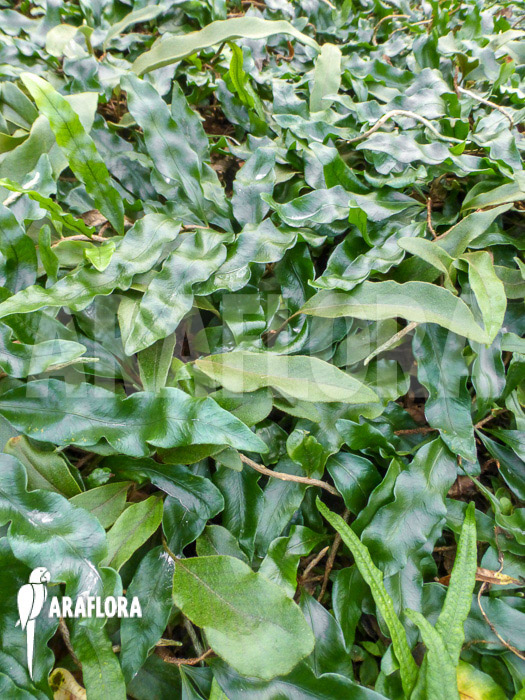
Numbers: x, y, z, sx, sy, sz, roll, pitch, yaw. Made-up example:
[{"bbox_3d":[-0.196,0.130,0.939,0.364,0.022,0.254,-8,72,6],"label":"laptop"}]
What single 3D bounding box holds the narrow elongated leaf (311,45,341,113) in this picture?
[{"bbox_3d":[0.097,-0.431,0.772,0.041,0.015,0.142,8,76,2],"label":"narrow elongated leaf"}]

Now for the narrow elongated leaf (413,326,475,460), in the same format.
[{"bbox_3d":[0.163,0.035,0.433,0.043,0.028,0.130,-13,73,9],"label":"narrow elongated leaf"}]

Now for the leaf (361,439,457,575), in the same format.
[{"bbox_3d":[0.109,0.109,0.344,0.052,0.020,0.101,22,69,17],"label":"leaf"}]

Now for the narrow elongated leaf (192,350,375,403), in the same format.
[{"bbox_3d":[0.020,0.023,0.418,0.158,0.022,0.042,9,68,5],"label":"narrow elongated leaf"}]

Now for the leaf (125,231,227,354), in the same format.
[{"bbox_3d":[-0.096,-0.066,0.510,0.053,0.030,0.173,23,62,1],"label":"leaf"}]

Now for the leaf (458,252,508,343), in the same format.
[{"bbox_3d":[0.225,-0.056,0.500,0.034,0.022,0.116,-3,63,16],"label":"leaf"}]

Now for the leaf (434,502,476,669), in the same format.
[{"bbox_3d":[0.128,0.152,0.315,0.016,0.012,0.105,8,82,21],"label":"leaf"}]

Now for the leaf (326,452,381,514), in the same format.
[{"bbox_3d":[0.063,0.101,0.355,0.036,0.013,0.051,-27,68,-4],"label":"leaf"}]

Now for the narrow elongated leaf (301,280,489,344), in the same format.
[{"bbox_3d":[0.116,-0.031,0.435,0.162,0.025,0.040,8,60,7],"label":"narrow elongated leaf"}]

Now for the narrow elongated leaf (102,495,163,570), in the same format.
[{"bbox_3d":[-0.091,0.129,0.345,0.025,0.012,0.064,30,66,7],"label":"narrow elongated leaf"}]

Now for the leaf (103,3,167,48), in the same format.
[{"bbox_3d":[-0.232,-0.601,0.900,0.035,0.025,0.165,35,68,18],"label":"leaf"}]

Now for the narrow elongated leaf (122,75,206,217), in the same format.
[{"bbox_3d":[-0.124,-0.264,0.625,0.052,0.022,0.240,-23,75,-19],"label":"narrow elongated leaf"}]

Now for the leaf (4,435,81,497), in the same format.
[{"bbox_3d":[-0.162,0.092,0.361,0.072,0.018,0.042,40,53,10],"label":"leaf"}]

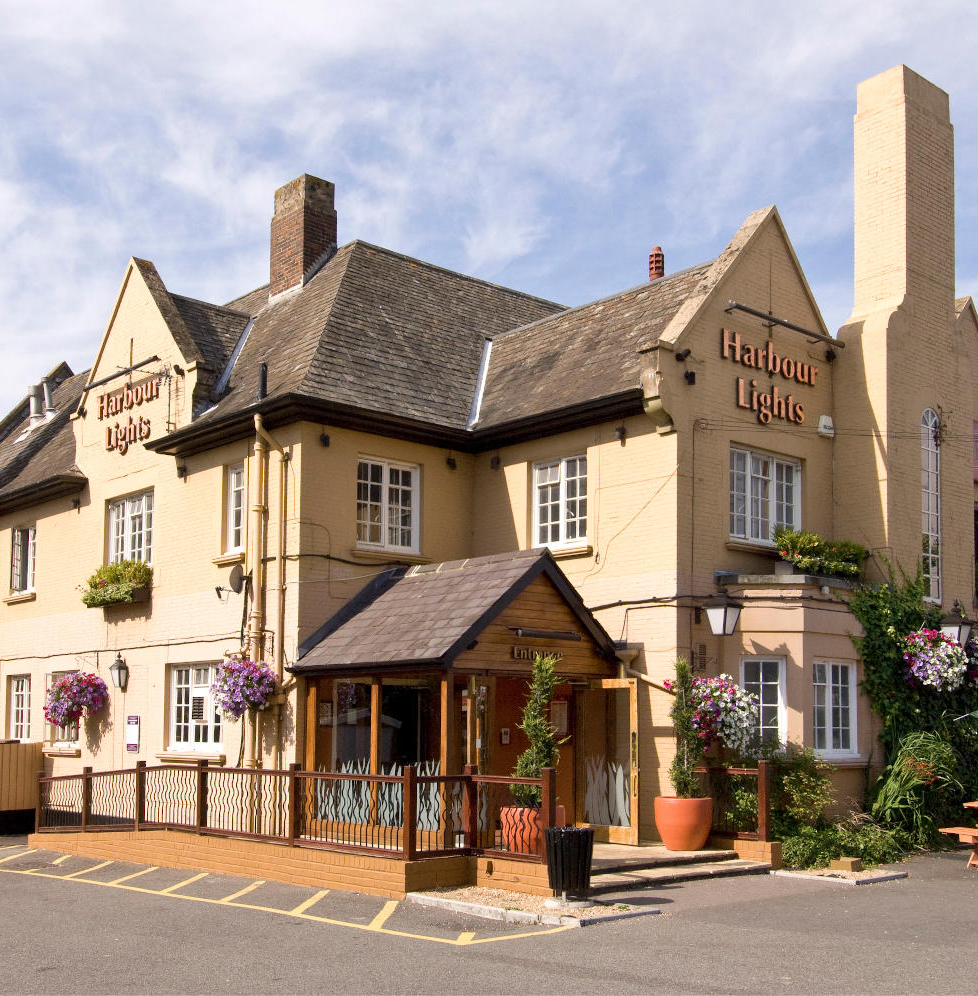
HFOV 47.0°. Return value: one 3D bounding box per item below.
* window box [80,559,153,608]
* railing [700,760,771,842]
[{"bbox_3d":[-5.862,1.357,17.700,0.500,0.620,1.150,8,-11,-42],"label":"window box"},{"bbox_3d":[3.175,3.944,14.600,0.130,1.050,1.100,8,-11,-42],"label":"railing"}]

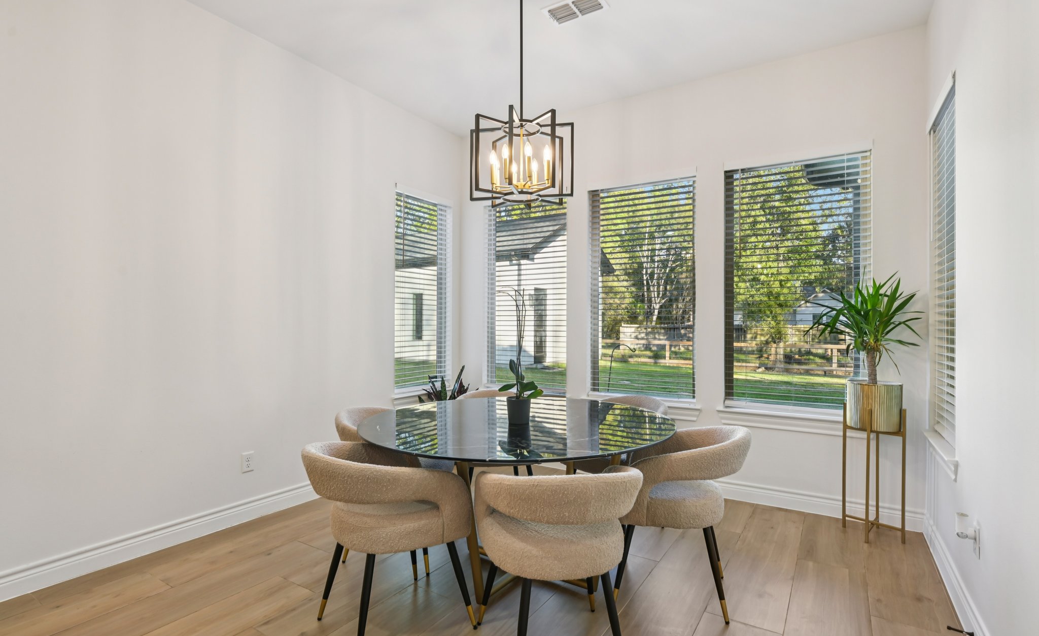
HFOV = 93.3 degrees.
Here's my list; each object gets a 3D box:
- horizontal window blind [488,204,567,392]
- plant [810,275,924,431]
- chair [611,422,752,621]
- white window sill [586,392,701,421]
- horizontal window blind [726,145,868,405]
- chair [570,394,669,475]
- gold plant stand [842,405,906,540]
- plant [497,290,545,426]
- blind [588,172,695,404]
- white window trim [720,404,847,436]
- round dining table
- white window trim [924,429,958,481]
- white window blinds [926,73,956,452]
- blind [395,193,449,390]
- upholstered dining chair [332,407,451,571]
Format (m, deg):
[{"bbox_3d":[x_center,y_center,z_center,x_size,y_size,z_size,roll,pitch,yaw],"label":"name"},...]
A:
[{"bbox_3d":[0.058,-0.218,4.442,0.860,1.710,0.060,0,-1,31],"label":"horizontal window blind"},{"bbox_3d":[2.050,0.208,2.904,0.570,0.910,0.500,0,-1,36],"label":"plant"},{"bbox_3d":[0.764,0.893,2.307,0.608,0.750,0.590,0,-1,22],"label":"chair"},{"bbox_3d":[0.938,0.703,3.856,0.953,0.114,0.080,0,-1,31],"label":"white window sill"},{"bbox_3d":[1.865,-0.219,3.347,0.868,1.738,0.055,0,-1,33],"label":"horizontal window blind"},{"bbox_3d":[0.609,0.900,3.016,0.608,0.750,0.590,1,-1,-40],"label":"chair"},{"bbox_3d":[2.088,0.902,2.899,0.232,0.762,0.232,0,-1,3],"label":"gold plant stand"},{"bbox_3d":[0.010,0.180,2.371,0.225,0.655,0.200,0,-1,0],"label":"plant"},{"bbox_3d":[0.961,-0.221,3.892,0.860,1.705,0.060,0,-1,31],"label":"blind"},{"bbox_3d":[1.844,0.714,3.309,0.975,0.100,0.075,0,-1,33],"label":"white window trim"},{"bbox_3d":[-0.008,0.886,2.467,1.510,0.756,1.510,0,-1,33],"label":"round dining table"},{"bbox_3d":[2.132,0.690,2.476,0.080,0.115,0.800,0,-1,33],"label":"white window trim"},{"bbox_3d":[2.178,-0.236,2.504,0.075,1.755,0.730,0,0,33],"label":"white window blinds"},{"bbox_3d":[-0.864,-0.227,4.379,0.060,1.705,0.700,0,-1,33],"label":"blind"},{"bbox_3d":[-0.683,0.888,2.689,0.608,0.750,0.590,0,-1,8],"label":"upholstered dining chair"}]

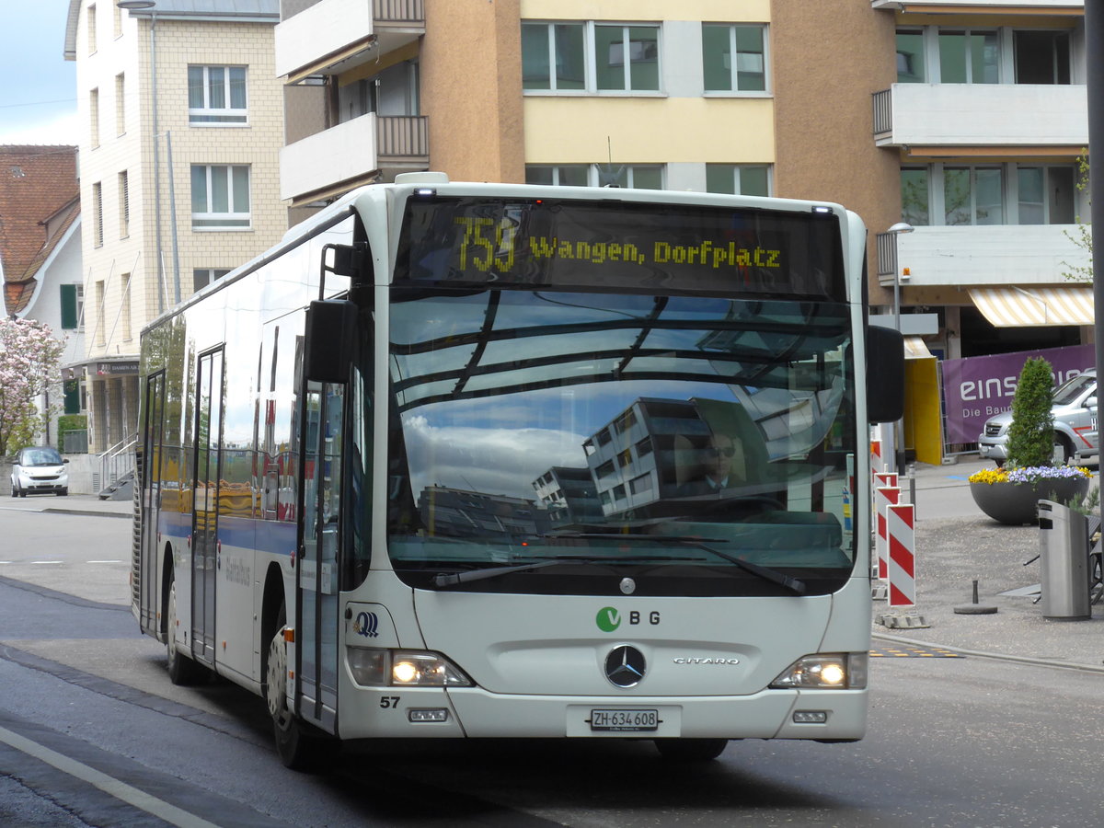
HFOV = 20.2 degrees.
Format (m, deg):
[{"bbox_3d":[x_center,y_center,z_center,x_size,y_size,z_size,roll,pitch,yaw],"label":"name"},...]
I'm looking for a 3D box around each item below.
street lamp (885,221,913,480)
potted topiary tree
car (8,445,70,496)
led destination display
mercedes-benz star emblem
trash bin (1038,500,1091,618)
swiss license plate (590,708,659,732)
[{"bbox_3d":[6.199,-1.143,54.500,0.480,4.450,0.320,-2,-1,27],"label":"street lamp"},{"bbox_3d":[6.458,0.360,41.800,1.640,2.280,1.640,-2,-1,-9],"label":"potted topiary tree"},{"bbox_3d":[-15.908,1.793,96.000,1.560,1.540,2.680,-2,-1,-14],"label":"car"},{"bbox_3d":[0.327,-0.763,14.420,2.100,0.425,0.140,2,-2,-12],"label":"led destination display"},{"bbox_3d":[0.338,1.157,14.200,0.197,0.197,0.035,2,-2,-12],"label":"mercedes-benz star emblem"},{"bbox_3d":[5.066,1.438,30.500,0.470,1.170,0.470,-2,-1,0],"label":"trash bin"},{"bbox_3d":[0.334,1.404,14.160,0.312,0.097,0.020,2,-2,-12],"label":"swiss license plate"}]

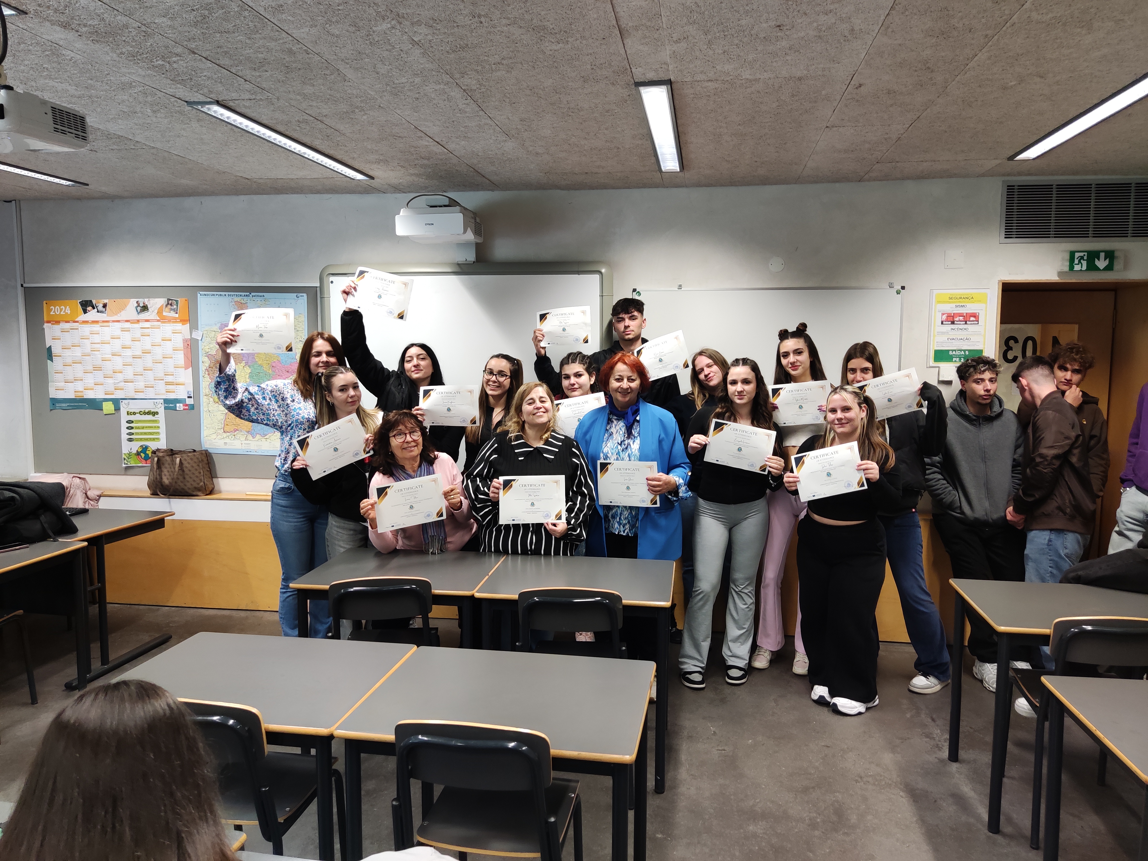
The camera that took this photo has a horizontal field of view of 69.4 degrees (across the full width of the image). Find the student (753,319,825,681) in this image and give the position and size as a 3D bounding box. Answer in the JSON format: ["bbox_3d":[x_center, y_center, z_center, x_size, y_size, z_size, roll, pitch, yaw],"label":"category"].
[{"bbox_3d":[1.116,0.346,4.296,0.430,1.789,0.400,1,6,11],"label":"student"}]

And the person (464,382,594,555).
[{"bbox_3d":[-0.208,0.526,3.934,0.590,1.506,0.430,0,6,1],"label":"person"}]

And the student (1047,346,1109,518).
[{"bbox_3d":[2.573,0.359,4.412,0.480,1.690,0.380,2,5,22],"label":"student"}]

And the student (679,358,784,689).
[{"bbox_3d":[0.761,0.461,4.049,0.500,1.612,0.440,1,6,8],"label":"student"}]

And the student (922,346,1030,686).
[{"bbox_3d":[2.031,0.430,4.204,0.480,1.620,0.440,2,6,20],"label":"student"}]

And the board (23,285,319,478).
[{"bbox_3d":[-2.566,-0.314,5.262,2.013,1.217,0.030,1,6,9],"label":"board"}]

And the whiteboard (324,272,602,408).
[{"bbox_3d":[-0.661,-0.317,4.946,1.730,1.310,0.055,1,5,8],"label":"whiteboard"}]

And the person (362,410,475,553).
[{"bbox_3d":[-0.724,0.569,3.891,0.530,1.330,0.600,0,5,-9],"label":"person"}]

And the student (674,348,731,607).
[{"bbox_3d":[0.705,0.375,4.463,0.480,1.630,0.360,1,5,6],"label":"student"}]

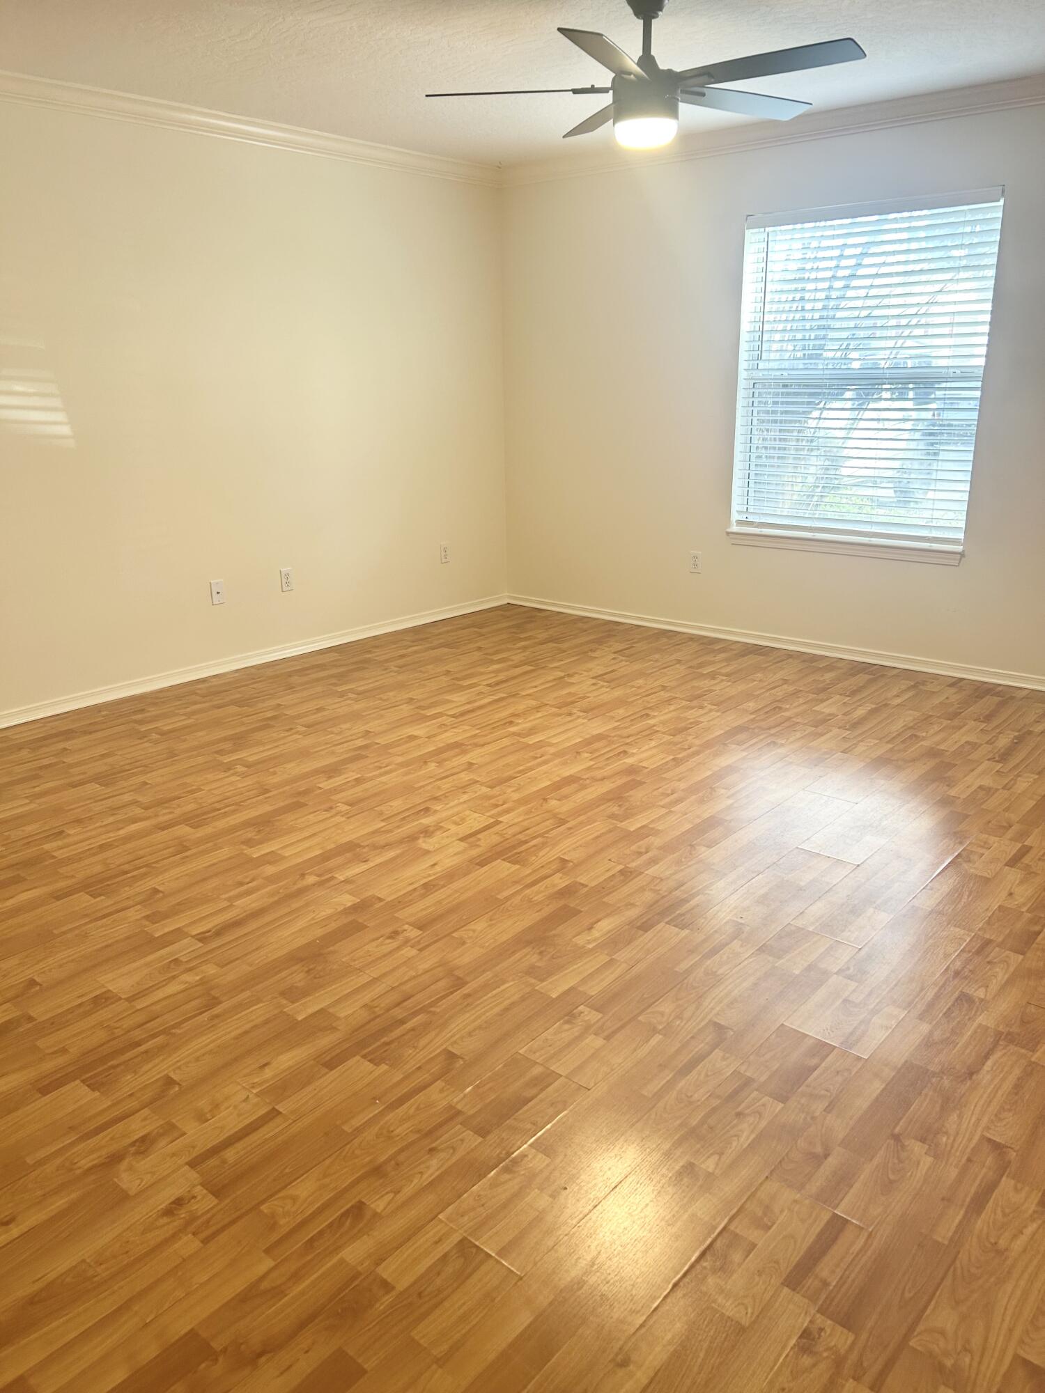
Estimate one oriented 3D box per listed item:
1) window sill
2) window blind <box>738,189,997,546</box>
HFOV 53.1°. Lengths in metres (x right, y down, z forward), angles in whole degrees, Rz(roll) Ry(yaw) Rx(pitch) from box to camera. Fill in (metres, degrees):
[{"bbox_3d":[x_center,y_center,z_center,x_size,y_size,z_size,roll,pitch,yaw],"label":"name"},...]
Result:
[{"bbox_3d":[1.538,-0.730,5.064,1.200,0.078,0.105,14,22,39],"label":"window sill"},{"bbox_3d":[1.538,-1.475,4.843,1.153,1.472,0.077,14,22,39],"label":"window blind"}]

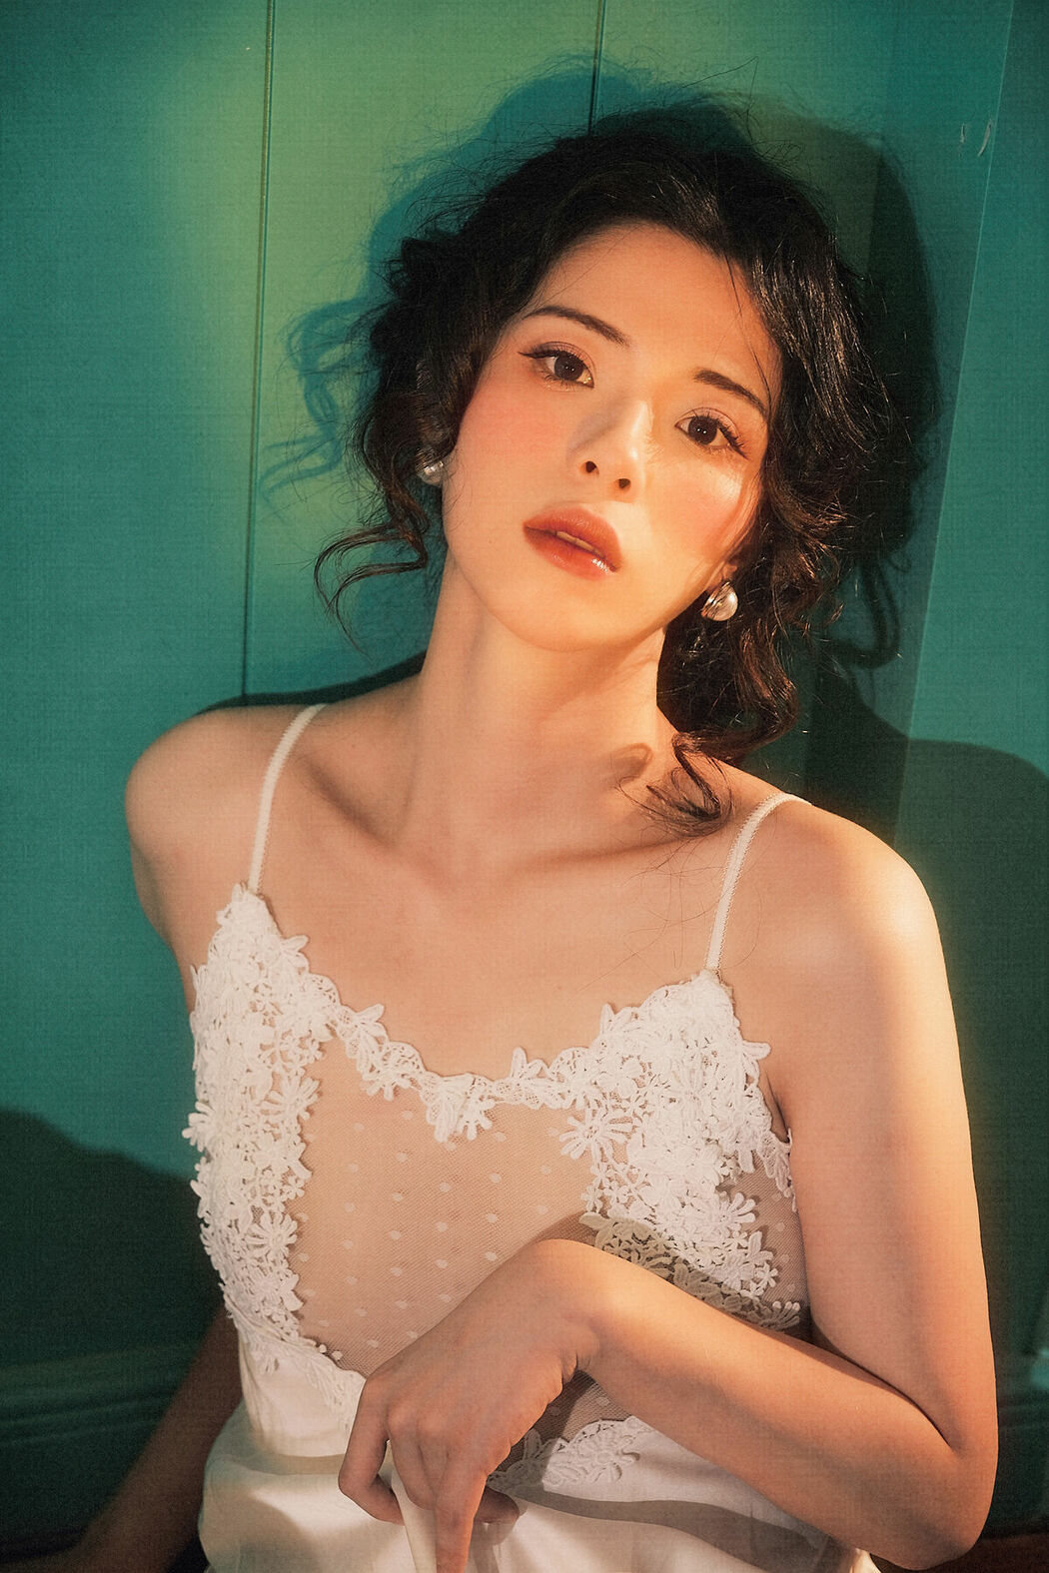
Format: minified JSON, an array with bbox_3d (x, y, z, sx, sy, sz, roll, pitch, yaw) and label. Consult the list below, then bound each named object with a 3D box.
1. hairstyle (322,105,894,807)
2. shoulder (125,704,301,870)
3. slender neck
[{"bbox_3d":[0.042,-0.143,1.580,0.245,0.280,0.210,16,2,0],"label":"hairstyle"},{"bbox_3d":[-0.140,0.001,1.635,0.085,0.080,0.095,9,17,13],"label":"shoulder"},{"bbox_3d":[0.006,-0.028,1.585,0.125,0.125,0.115,7,15,6],"label":"slender neck"}]

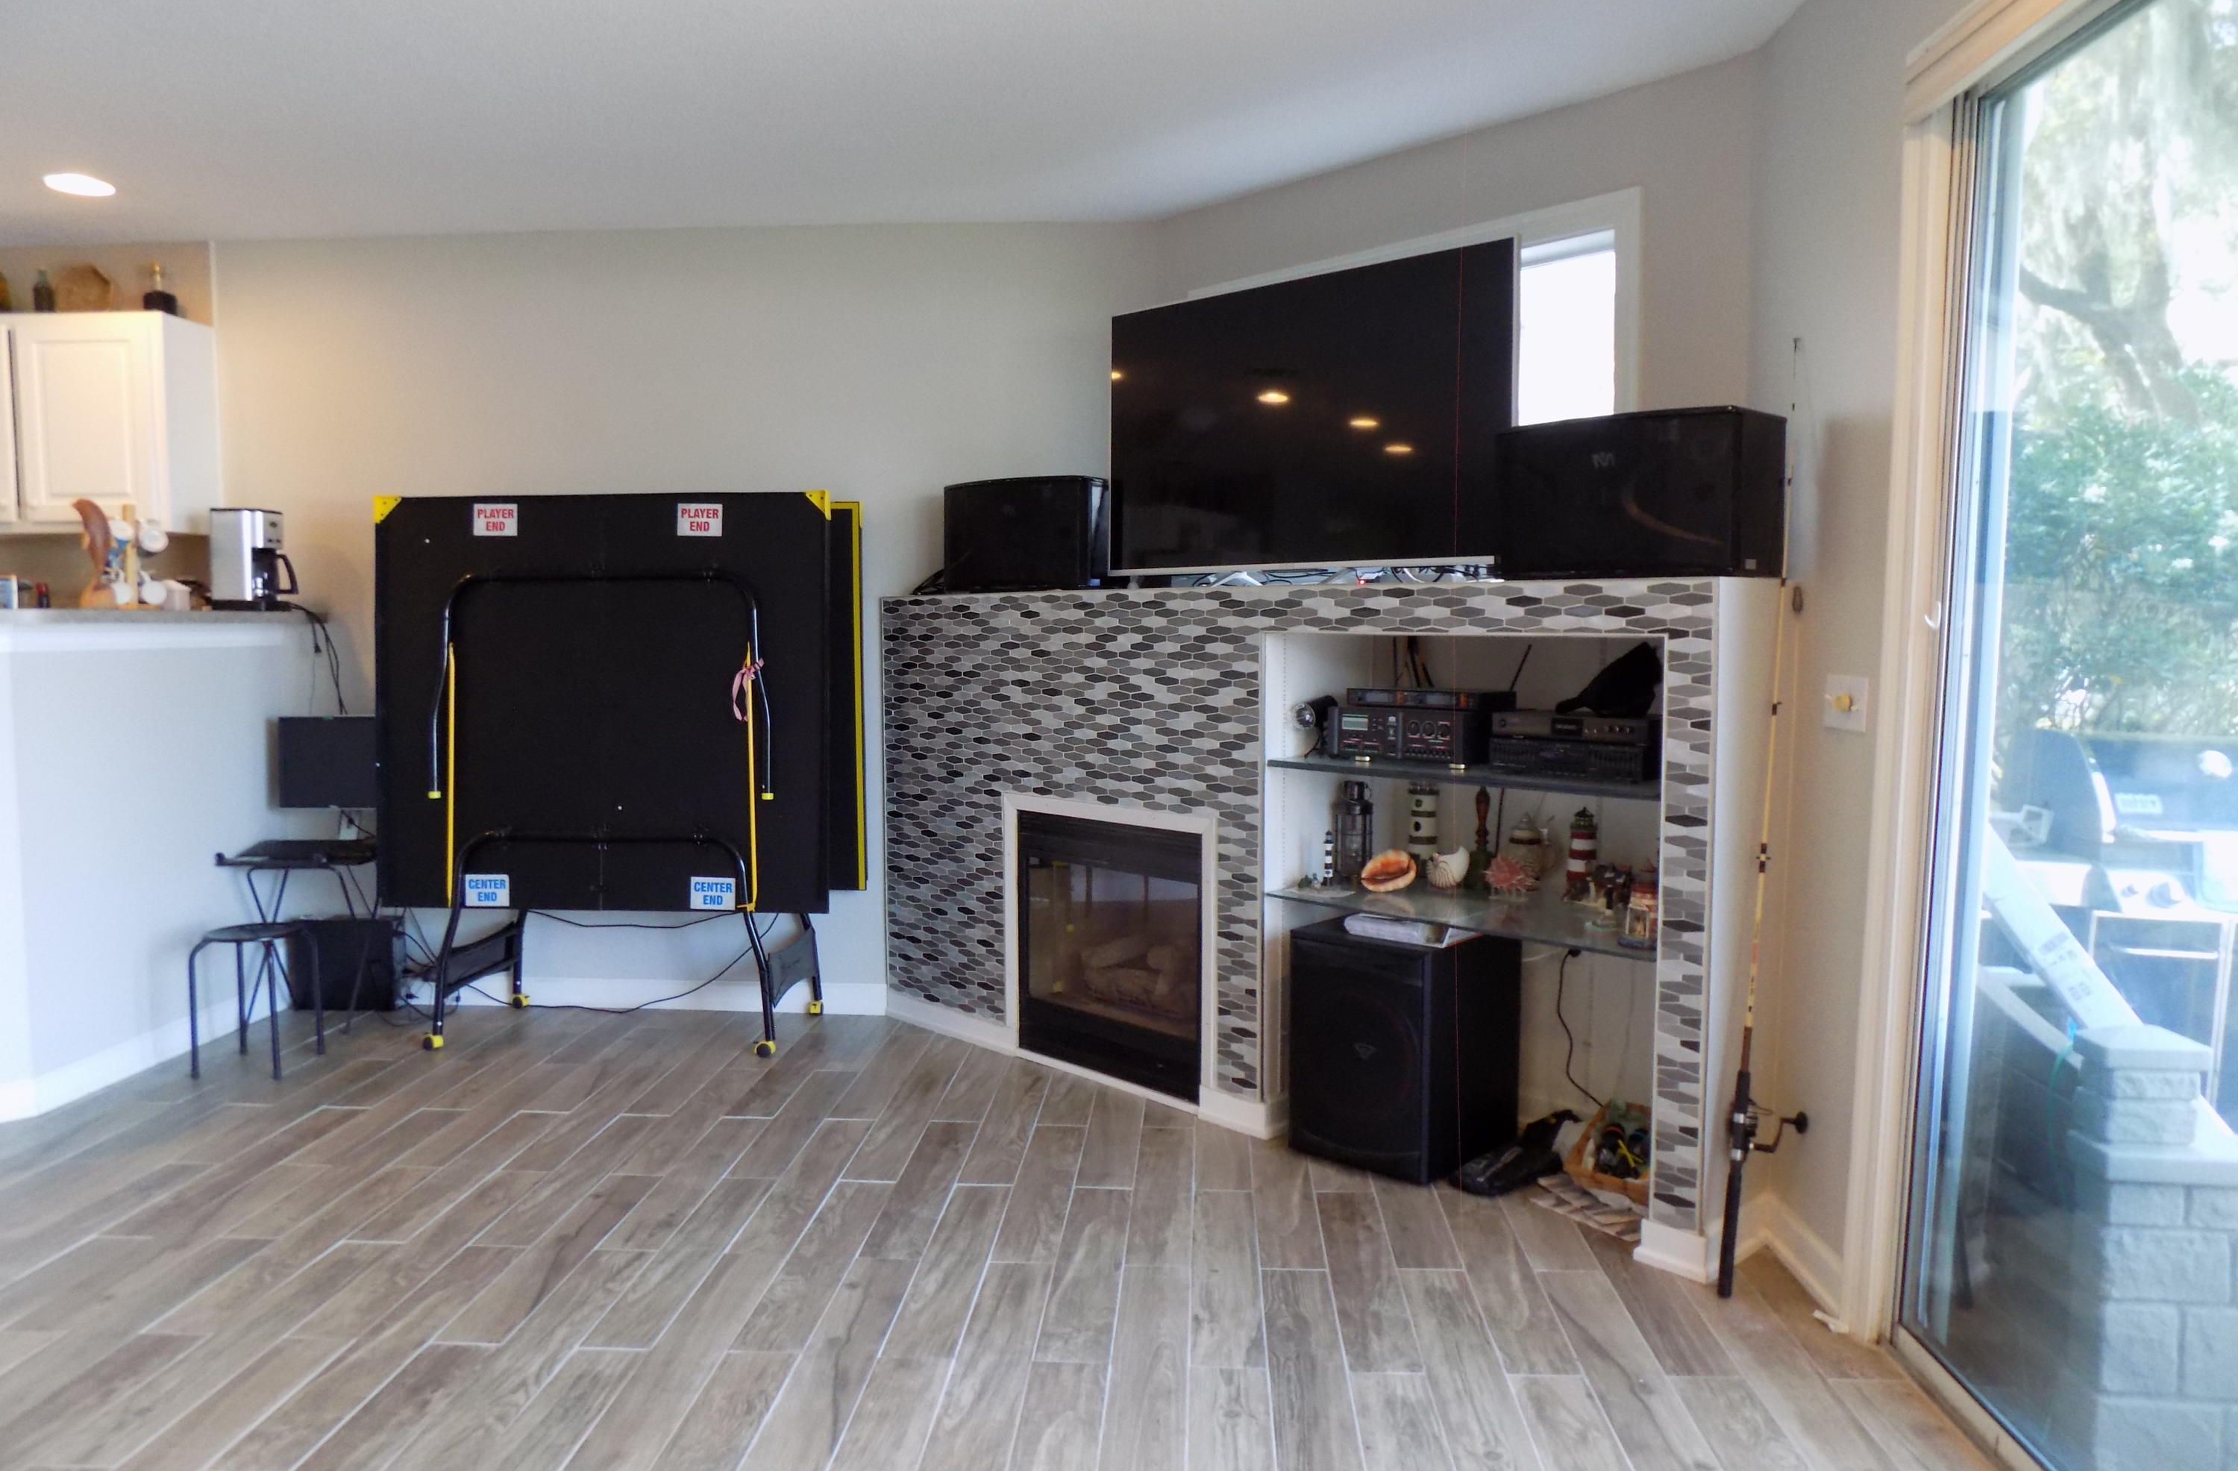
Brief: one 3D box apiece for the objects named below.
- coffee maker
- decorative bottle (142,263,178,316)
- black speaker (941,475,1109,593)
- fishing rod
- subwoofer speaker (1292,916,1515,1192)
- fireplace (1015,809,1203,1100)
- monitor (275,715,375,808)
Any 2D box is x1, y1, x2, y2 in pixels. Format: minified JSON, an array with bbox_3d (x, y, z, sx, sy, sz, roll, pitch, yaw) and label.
[{"bbox_3d":[-3.057,-0.618,5.263,0.238,0.357,0.184,0,4,5],"label":"coffee maker"},{"bbox_3d":[-3.430,-1.592,5.323,0.107,0.192,0.099,0,4,4],"label":"decorative bottle"},{"bbox_3d":[-0.294,-0.649,4.968,0.596,0.362,0.377,3,5,34],"label":"black speaker"},{"bbox_3d":[1.472,0.165,3.303,0.179,2.113,0.109,6,-5,1],"label":"fishing rod"},{"bbox_3d":[0.797,0.829,4.122,0.422,0.606,0.496,4,5,41],"label":"subwoofer speaker"},{"bbox_3d":[0.047,0.658,4.727,0.278,0.814,0.834,-4,6,-44],"label":"fireplace"},{"bbox_3d":[-2.852,0.103,5.442,0.427,0.335,0.050,0,4,3],"label":"monitor"}]

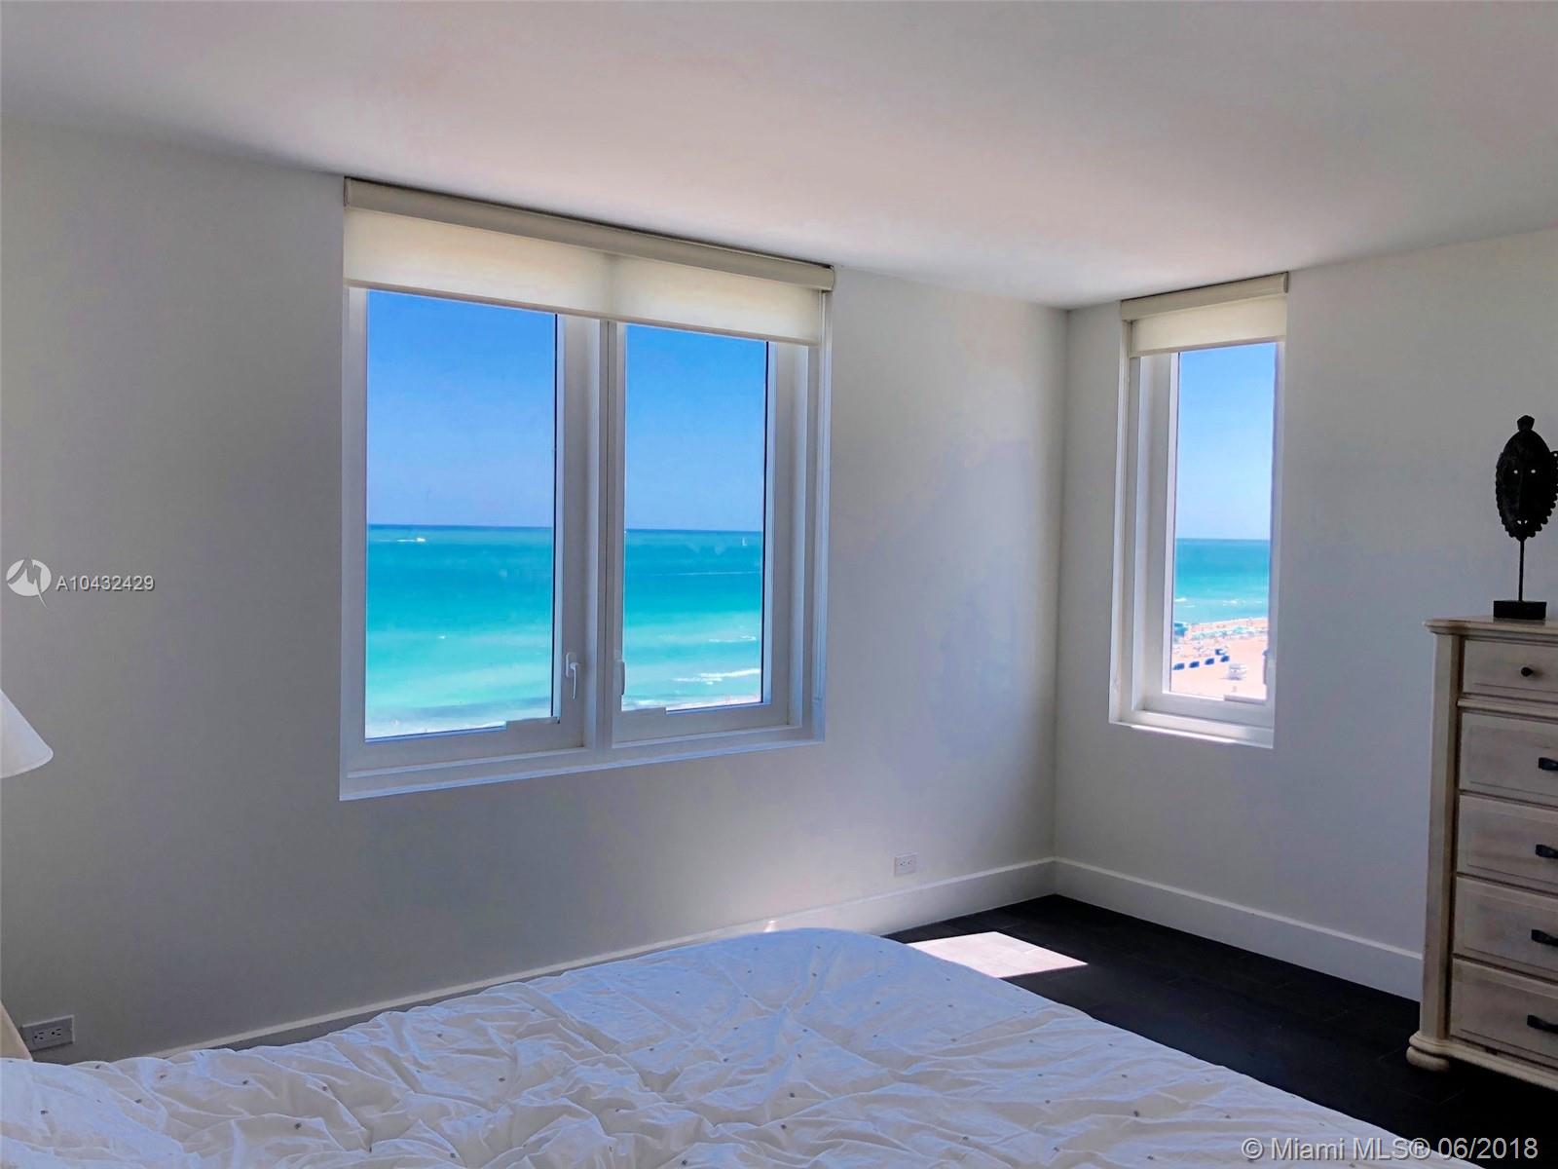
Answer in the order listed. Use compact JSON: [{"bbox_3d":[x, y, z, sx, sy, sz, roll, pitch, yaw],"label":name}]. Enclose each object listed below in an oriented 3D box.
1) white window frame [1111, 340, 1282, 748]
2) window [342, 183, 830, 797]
[{"bbox_3d":[1.618,-0.170,4.842,0.120,1.500,0.721,-1,3,-38],"label":"white window frame"},{"bbox_3d":[-0.533,-0.265,3.999,1.728,1.690,0.130,-1,3,-38],"label":"window"}]

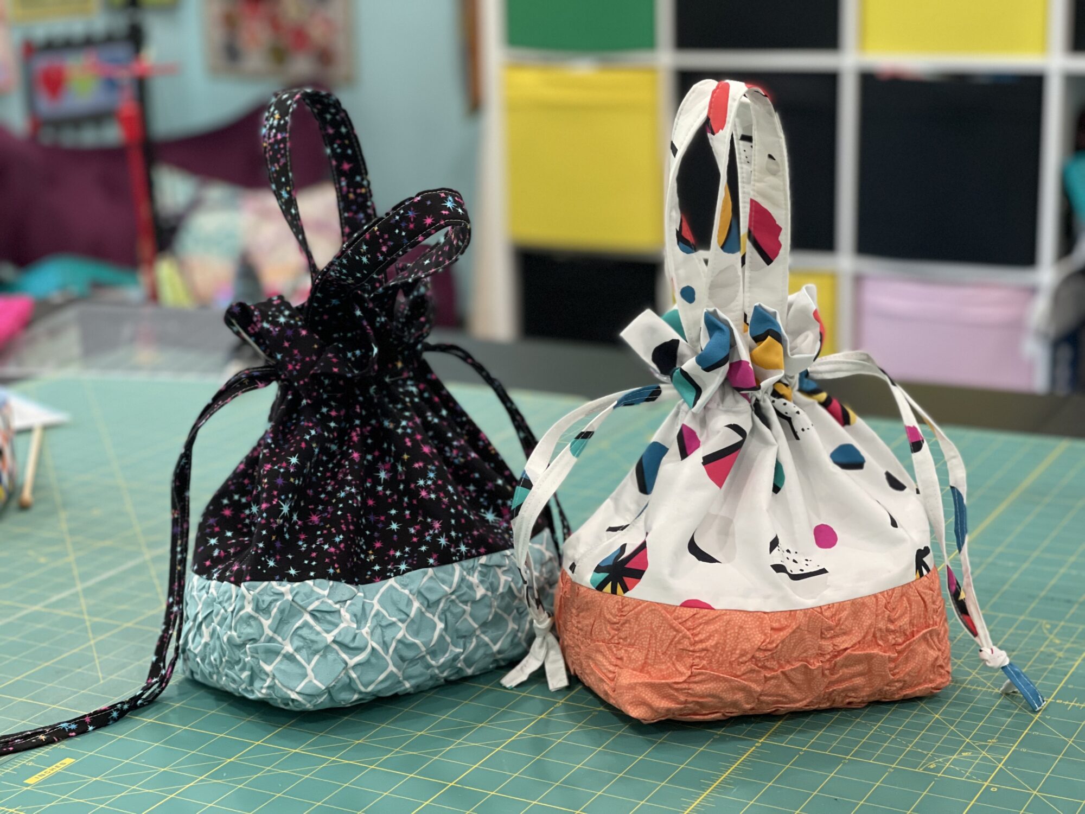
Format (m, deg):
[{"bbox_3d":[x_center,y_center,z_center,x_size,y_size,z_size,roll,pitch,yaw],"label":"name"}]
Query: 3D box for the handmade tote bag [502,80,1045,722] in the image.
[{"bbox_3d":[0.127,-0.010,1.177,0.306,0.356,0.150,-2,15,-6],"label":"handmade tote bag"}]

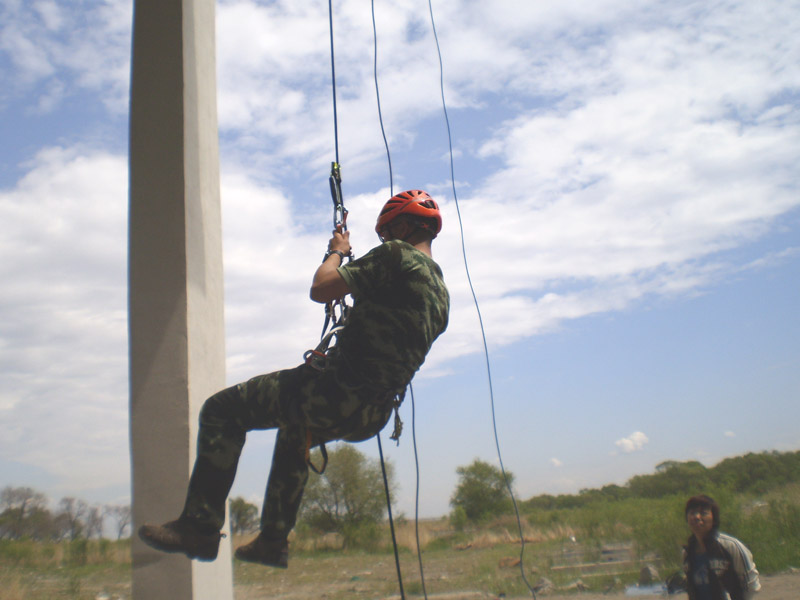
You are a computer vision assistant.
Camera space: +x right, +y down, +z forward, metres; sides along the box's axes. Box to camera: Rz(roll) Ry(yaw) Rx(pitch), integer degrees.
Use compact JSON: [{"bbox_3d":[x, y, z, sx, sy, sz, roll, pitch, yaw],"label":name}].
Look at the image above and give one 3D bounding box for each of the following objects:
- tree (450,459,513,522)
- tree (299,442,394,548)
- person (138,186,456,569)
[{"bbox_3d":[8.032,18.775,82.000,6.100,6.300,5.800,-4,-15,0],"label":"tree"},{"bbox_3d":[-3.305,11.809,50.000,6.000,6.300,5.600,-4,-15,0],"label":"tree"},{"bbox_3d":[-0.325,0.245,2.900,0.950,1.310,0.570,-11,-16,25],"label":"person"}]

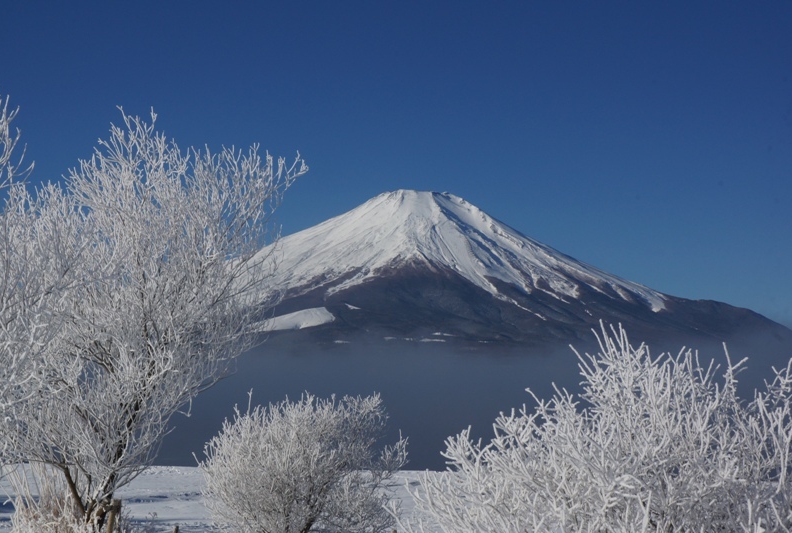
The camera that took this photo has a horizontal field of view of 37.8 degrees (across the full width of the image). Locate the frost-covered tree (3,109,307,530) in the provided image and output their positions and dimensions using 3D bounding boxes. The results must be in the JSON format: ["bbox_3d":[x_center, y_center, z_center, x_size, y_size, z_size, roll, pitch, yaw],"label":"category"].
[{"bbox_3d":[-2.900,0.580,13.900,3.650,5.000,3.400,0,-6,0],"label":"frost-covered tree"}]

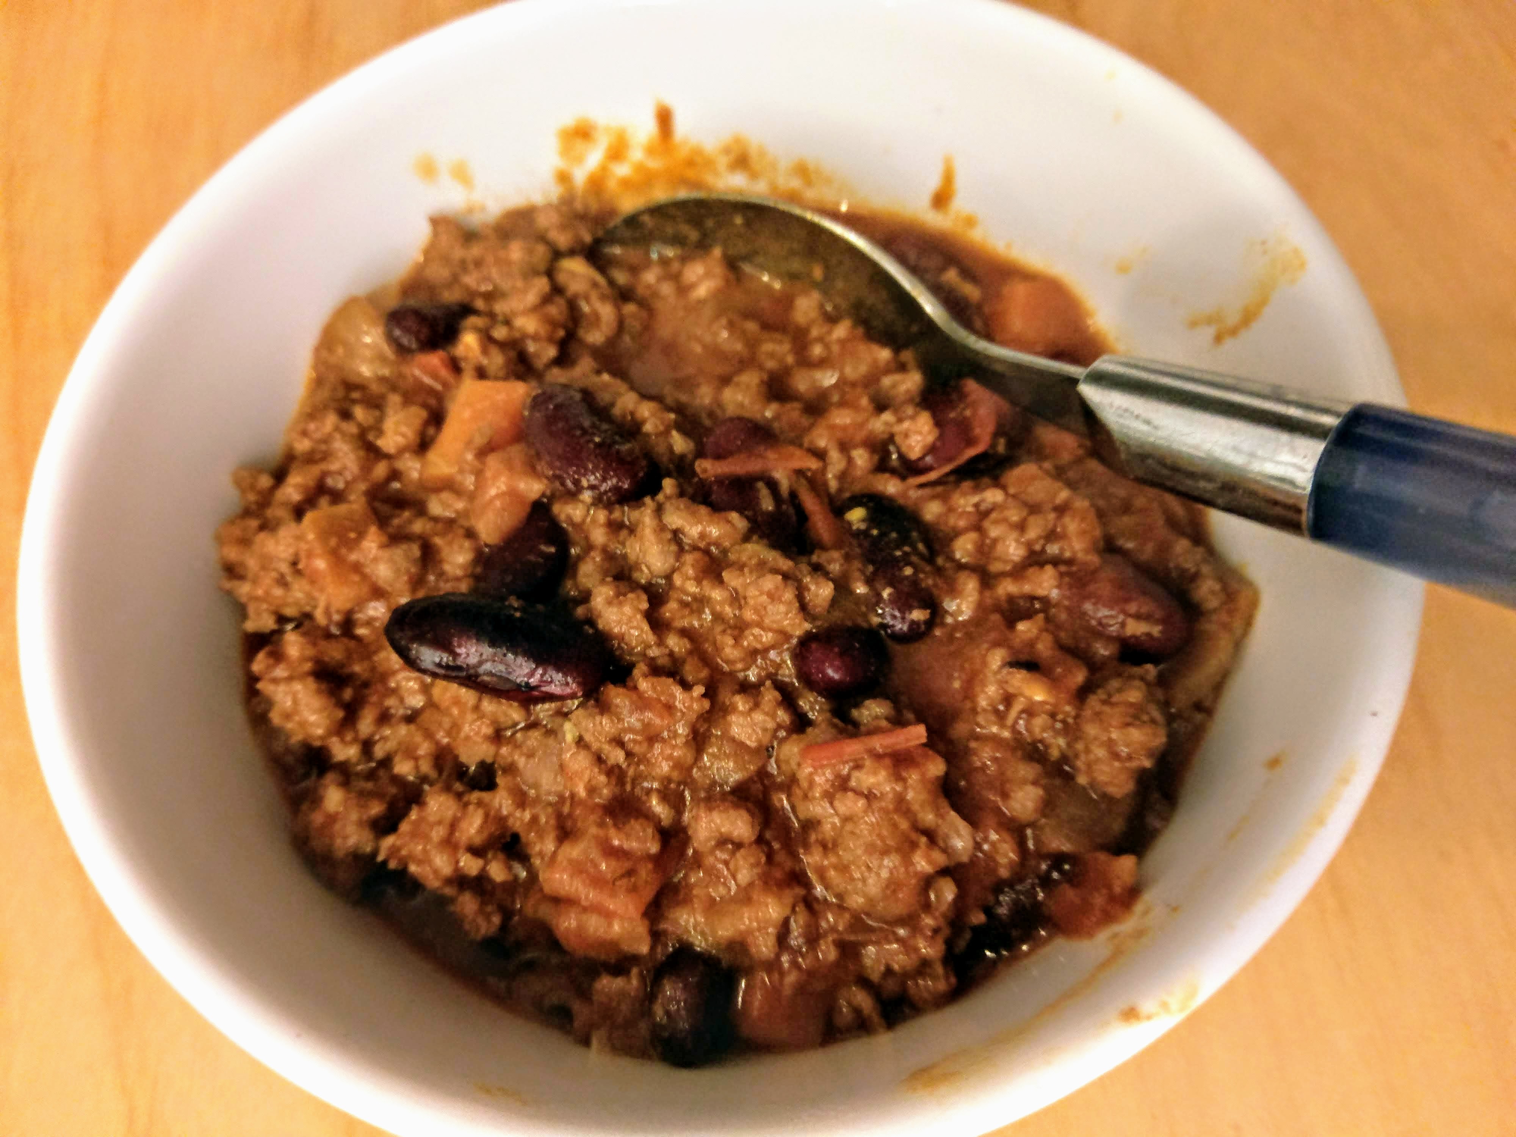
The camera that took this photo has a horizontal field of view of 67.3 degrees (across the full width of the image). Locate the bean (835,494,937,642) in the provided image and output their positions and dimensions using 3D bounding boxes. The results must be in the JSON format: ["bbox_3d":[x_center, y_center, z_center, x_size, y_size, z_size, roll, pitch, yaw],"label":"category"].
[{"bbox_3d":[0.013,0.000,0.121,0.008,0.008,0.017,-21,65,-6],"label":"bean"}]

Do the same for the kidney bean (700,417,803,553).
[{"bbox_3d":[0.000,-0.009,0.126,0.009,0.008,0.018,-25,66,-7],"label":"kidney bean"}]

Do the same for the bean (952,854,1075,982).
[{"bbox_3d":[0.024,0.032,0.107,0.014,0.008,0.008,-39,68,-13],"label":"bean"}]

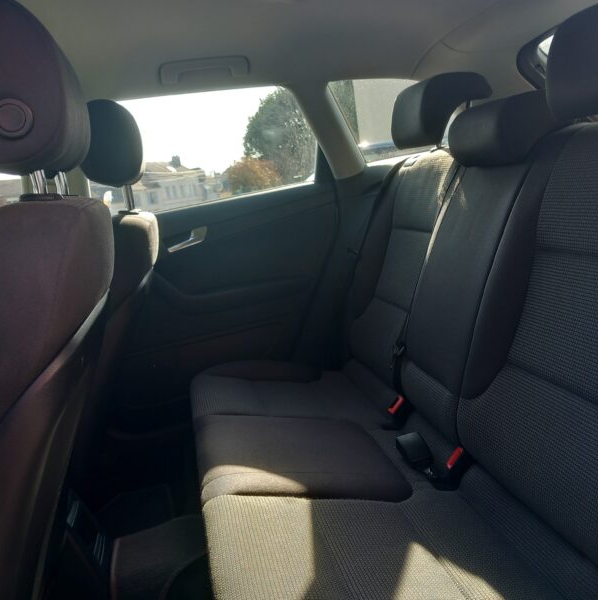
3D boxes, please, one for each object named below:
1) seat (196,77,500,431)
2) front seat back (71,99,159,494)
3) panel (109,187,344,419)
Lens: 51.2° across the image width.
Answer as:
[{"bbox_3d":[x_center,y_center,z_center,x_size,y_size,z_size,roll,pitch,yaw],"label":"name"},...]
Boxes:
[{"bbox_3d":[0.084,-0.076,1.622,0.770,0.910,0.450,-7,10,-10],"label":"seat"},{"bbox_3d":[-0.517,-0.004,1.485,0.260,0.920,0.500,13,6,-13],"label":"front seat back"},{"bbox_3d":[-0.219,0.000,1.832,0.740,0.630,0.130,-7,10,-10],"label":"panel"}]

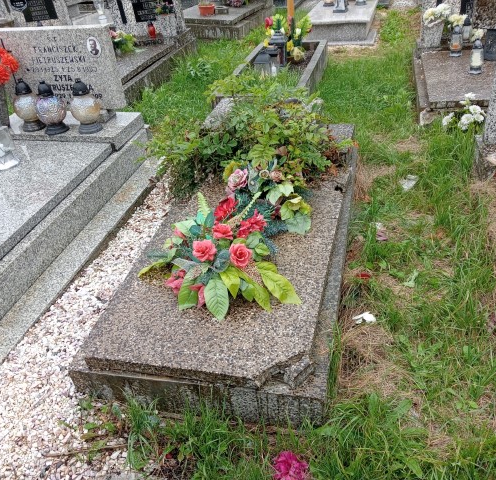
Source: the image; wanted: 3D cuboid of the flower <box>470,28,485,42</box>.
[{"bbox_3d":[2.047,-1.829,4.615,0.139,0.119,0.132,4,34,12],"label":"flower"}]

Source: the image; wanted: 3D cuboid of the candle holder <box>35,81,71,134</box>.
[{"bbox_3d":[-1.170,-0.796,3.073,0.182,0.296,0.182,4,34,12],"label":"candle holder"}]

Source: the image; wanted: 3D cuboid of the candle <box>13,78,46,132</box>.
[{"bbox_3d":[-1.331,-0.824,3.135,0.178,0.293,0.178,4,34,12],"label":"candle"}]

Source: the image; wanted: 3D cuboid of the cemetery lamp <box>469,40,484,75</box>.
[{"bbox_3d":[1.838,-1.476,4.141,0.103,0.248,0.103,4,34,12],"label":"cemetery lamp"}]

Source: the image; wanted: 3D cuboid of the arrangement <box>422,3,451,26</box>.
[{"bbox_3d":[1.609,-1.914,4.402,0.234,0.192,0.187,4,35,13],"label":"arrangement"}]

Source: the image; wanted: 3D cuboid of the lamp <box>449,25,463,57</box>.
[{"bbox_3d":[1.763,-1.673,4.351,0.093,0.232,0.093,4,35,13],"label":"lamp"}]

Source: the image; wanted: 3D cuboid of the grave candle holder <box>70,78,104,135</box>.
[{"bbox_3d":[-0.961,-0.799,3.051,0.178,0.301,0.178,4,34,12],"label":"grave candle holder"}]

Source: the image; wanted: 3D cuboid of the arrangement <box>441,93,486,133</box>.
[{"bbox_3d":[1.470,-0.872,3.503,0.285,0.233,0.228,4,35,13],"label":"arrangement"}]

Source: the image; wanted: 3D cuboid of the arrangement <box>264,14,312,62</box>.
[{"bbox_3d":[0.357,-1.855,4.731,0.447,0.372,0.313,4,35,13],"label":"arrangement"}]

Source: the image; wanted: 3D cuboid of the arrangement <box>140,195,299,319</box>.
[{"bbox_3d":[-0.109,0.043,2.008,0.650,0.260,0.540,4,35,13],"label":"arrangement"}]

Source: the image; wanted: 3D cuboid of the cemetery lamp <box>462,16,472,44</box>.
[{"bbox_3d":[1.901,-1.817,4.465,0.080,0.208,0.080,4,35,13],"label":"cemetery lamp"}]

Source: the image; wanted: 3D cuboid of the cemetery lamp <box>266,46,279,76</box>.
[{"bbox_3d":[0.232,-1.709,4.923,0.125,0.264,0.125,4,34,12],"label":"cemetery lamp"}]

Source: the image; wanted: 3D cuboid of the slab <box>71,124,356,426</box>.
[{"bbox_3d":[0.054,-0.092,2.574,0.890,0.175,2.150,4,35,13],"label":"slab"}]

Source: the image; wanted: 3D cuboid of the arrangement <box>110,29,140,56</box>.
[{"bbox_3d":[-1.283,-1.991,5.213,0.264,0.172,0.211,4,34,12],"label":"arrangement"}]

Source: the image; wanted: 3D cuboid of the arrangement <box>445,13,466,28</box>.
[{"bbox_3d":[1.845,-1.936,4.569,0.187,0.138,0.149,4,35,13],"label":"arrangement"}]

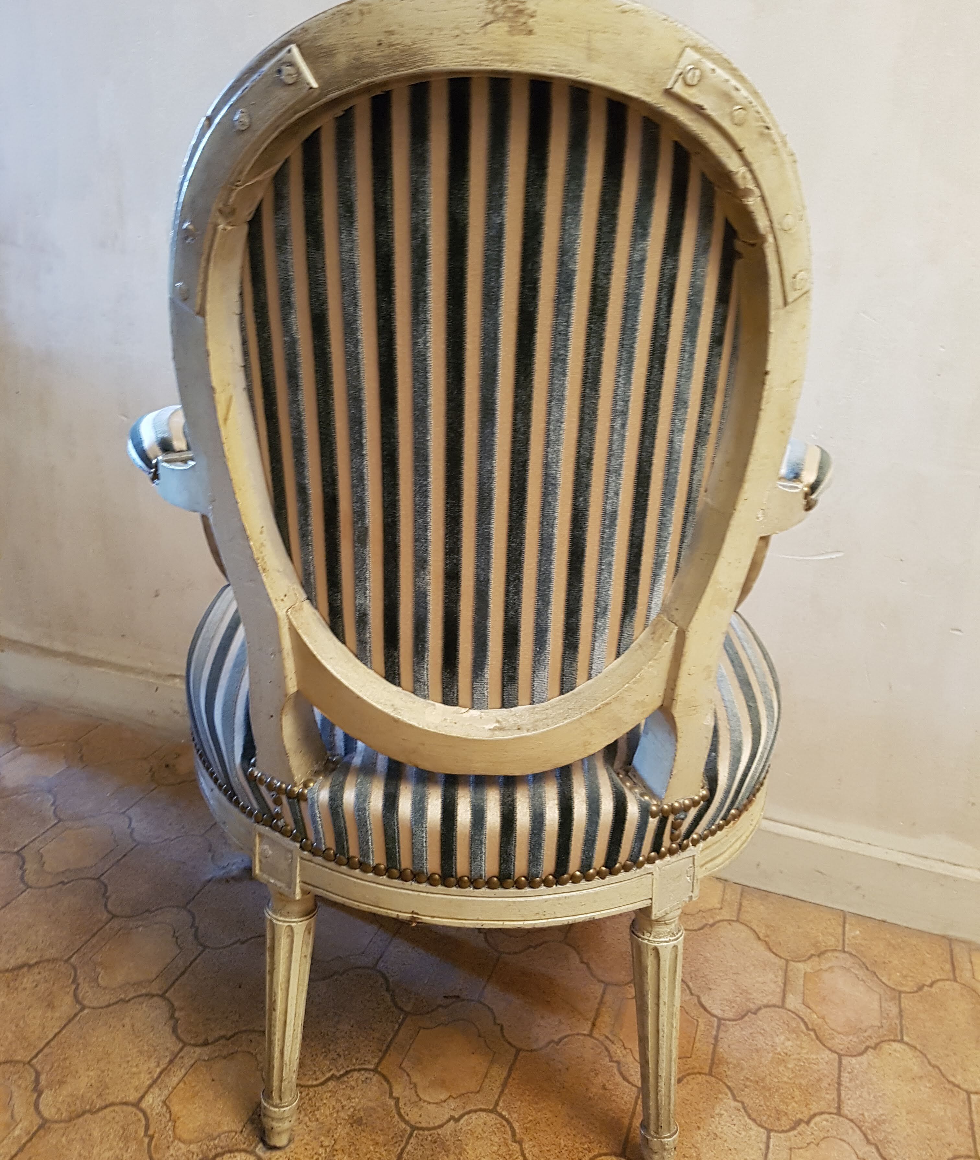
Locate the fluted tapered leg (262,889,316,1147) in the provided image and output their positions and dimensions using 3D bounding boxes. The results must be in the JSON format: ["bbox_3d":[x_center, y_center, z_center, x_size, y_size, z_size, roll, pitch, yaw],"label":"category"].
[{"bbox_3d":[-0.192,0.413,0.921,0.047,0.286,0.047,3,17,-10],"label":"fluted tapered leg"}]

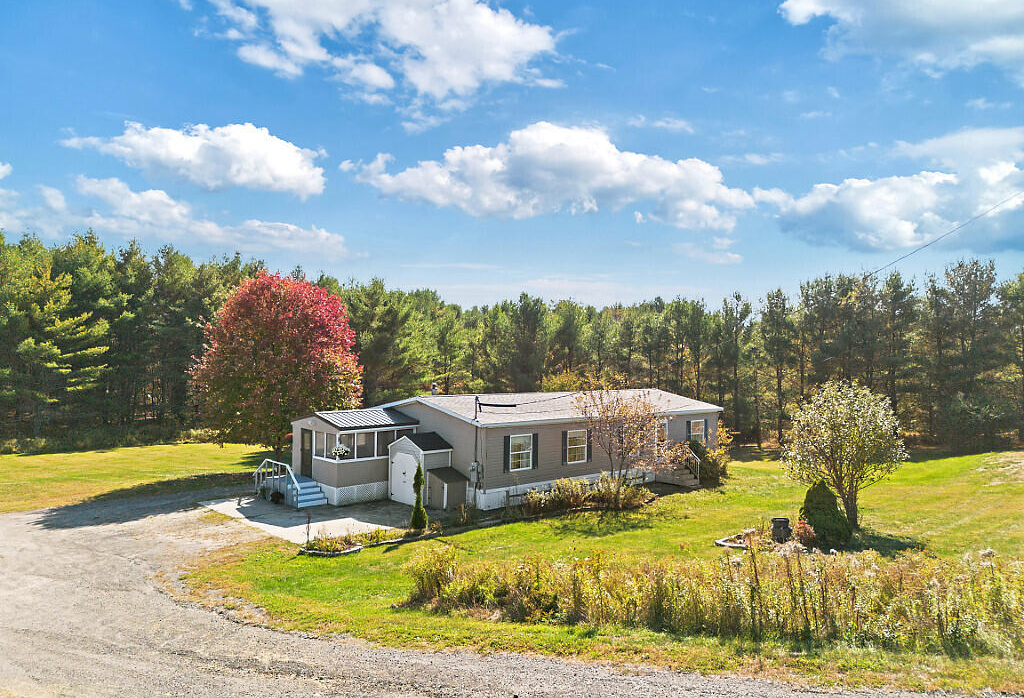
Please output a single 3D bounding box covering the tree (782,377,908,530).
[{"bbox_3d":[10.944,3.455,23.364,4.100,4.900,4.000,0,-1,0],"label":"tree"}]

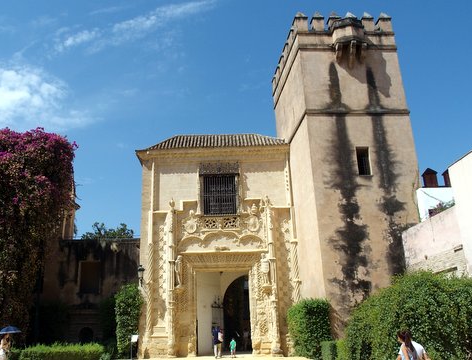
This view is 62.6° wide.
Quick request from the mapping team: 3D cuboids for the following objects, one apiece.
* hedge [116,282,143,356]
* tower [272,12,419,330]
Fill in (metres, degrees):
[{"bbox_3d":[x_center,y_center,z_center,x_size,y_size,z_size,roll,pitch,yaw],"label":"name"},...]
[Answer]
[{"bbox_3d":[-5.985,8.047,22.276,1.446,4.092,1.400,-2,-19,-1],"label":"hedge"},{"bbox_3d":[6.747,0.008,23.924,6.294,19.220,7.100,-1,-19,-6],"label":"tower"}]

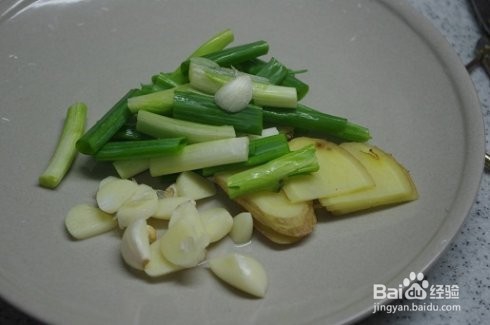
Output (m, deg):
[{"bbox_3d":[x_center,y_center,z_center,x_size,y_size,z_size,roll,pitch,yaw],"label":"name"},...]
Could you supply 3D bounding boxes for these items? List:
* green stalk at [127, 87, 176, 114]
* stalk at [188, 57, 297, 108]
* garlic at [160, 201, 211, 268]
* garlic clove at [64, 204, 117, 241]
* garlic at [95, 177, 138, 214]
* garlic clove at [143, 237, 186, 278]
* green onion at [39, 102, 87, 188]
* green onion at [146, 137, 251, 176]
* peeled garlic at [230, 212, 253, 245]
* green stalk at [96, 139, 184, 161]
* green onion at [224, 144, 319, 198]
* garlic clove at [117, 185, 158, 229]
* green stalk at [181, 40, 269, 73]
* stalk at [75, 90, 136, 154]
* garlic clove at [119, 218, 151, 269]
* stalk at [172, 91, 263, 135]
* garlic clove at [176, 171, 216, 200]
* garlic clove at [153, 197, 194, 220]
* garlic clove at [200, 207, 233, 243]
[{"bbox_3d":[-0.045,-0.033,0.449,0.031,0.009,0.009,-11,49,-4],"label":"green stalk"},{"bbox_3d":[-0.001,-0.040,0.442,0.057,0.011,0.011,14,52,13],"label":"stalk"},{"bbox_3d":[-0.027,0.032,0.392,0.019,0.010,0.028,9,79,13],"label":"garlic"},{"bbox_3d":[-0.066,0.025,0.371,0.022,0.007,0.013,-17,51,-14],"label":"garlic clove"},{"bbox_3d":[-0.059,0.015,0.409,0.019,0.009,0.016,-27,56,-20],"label":"garlic"},{"bbox_3d":[-0.032,0.039,0.358,0.018,0.006,0.013,-33,56,-25],"label":"garlic clove"},{"bbox_3d":[-0.082,-0.009,0.401,0.011,0.009,0.048,6,49,6],"label":"green onion"},{"bbox_3d":[-0.021,-0.003,0.421,0.047,0.010,0.011,-10,50,-10],"label":"green onion"},{"bbox_3d":[-0.001,0.028,0.366,0.009,0.009,0.013,15,51,14],"label":"peeled garlic"},{"bbox_3d":[-0.050,-0.006,0.422,0.043,0.008,0.009,-4,49,-2],"label":"green stalk"},{"bbox_3d":[0.014,0.004,0.416,0.043,0.010,0.011,-18,52,-15],"label":"green onion"},{"bbox_3d":[-0.050,0.021,0.409,0.020,0.012,0.015,-34,54,-11],"label":"garlic clove"},{"bbox_3d":[-0.011,-0.057,0.469,0.047,0.007,0.007,-15,52,-16],"label":"green stalk"},{"bbox_3d":[-0.068,-0.022,0.442,0.009,0.009,0.041,26,57,18],"label":"stalk"},{"bbox_3d":[-0.049,0.037,0.395,0.013,0.013,0.023,-7,53,-9],"label":"garlic clove"},{"bbox_3d":[-0.013,-0.025,0.431,0.044,0.008,0.012,12,49,5],"label":"stalk"},{"bbox_3d":[-0.022,0.010,0.383,0.018,0.007,0.011,9,49,9],"label":"garlic clove"},{"bbox_3d":[-0.033,0.021,0.410,0.021,0.009,0.012,-14,50,-7],"label":"garlic clove"},{"bbox_3d":[-0.013,0.028,0.403,0.017,0.010,0.015,-32,54,-21],"label":"garlic clove"}]

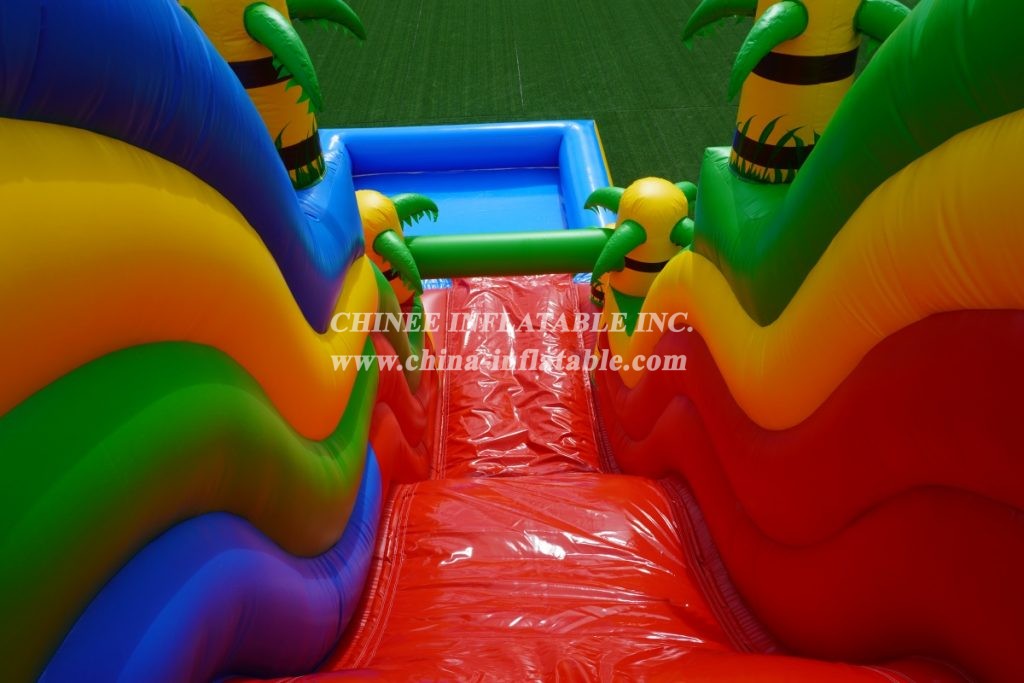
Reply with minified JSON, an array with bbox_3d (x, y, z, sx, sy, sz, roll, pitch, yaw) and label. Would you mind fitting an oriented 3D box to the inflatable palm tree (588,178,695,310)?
[{"bbox_3d":[0.966,-0.749,4.823,0.970,0.830,0.970,-2,42,-1],"label":"inflatable palm tree"}]

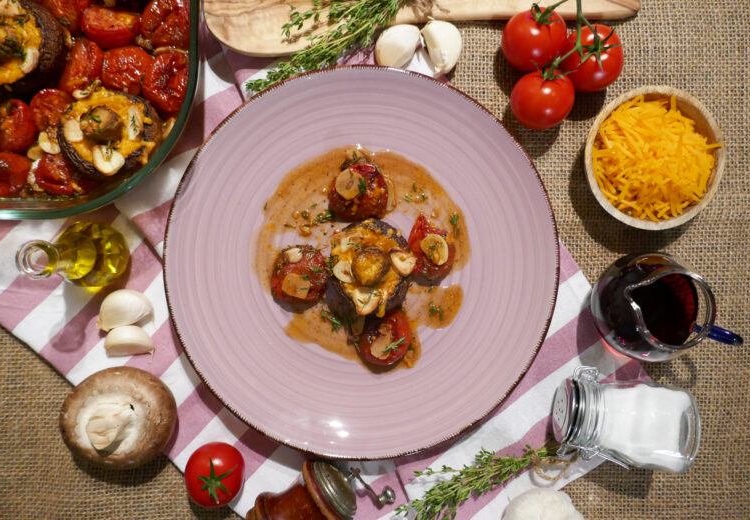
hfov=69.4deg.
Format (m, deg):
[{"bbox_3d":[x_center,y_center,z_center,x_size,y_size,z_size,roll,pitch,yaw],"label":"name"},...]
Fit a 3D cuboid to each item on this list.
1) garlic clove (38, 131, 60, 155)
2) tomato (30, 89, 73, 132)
[{"bbox_3d":[-0.214,-0.077,0.356,0.011,0.006,0.017,-38,89,-1],"label":"garlic clove"},{"bbox_3d":[-0.220,-0.101,0.371,0.031,0.028,0.031,0,90,0],"label":"tomato"}]

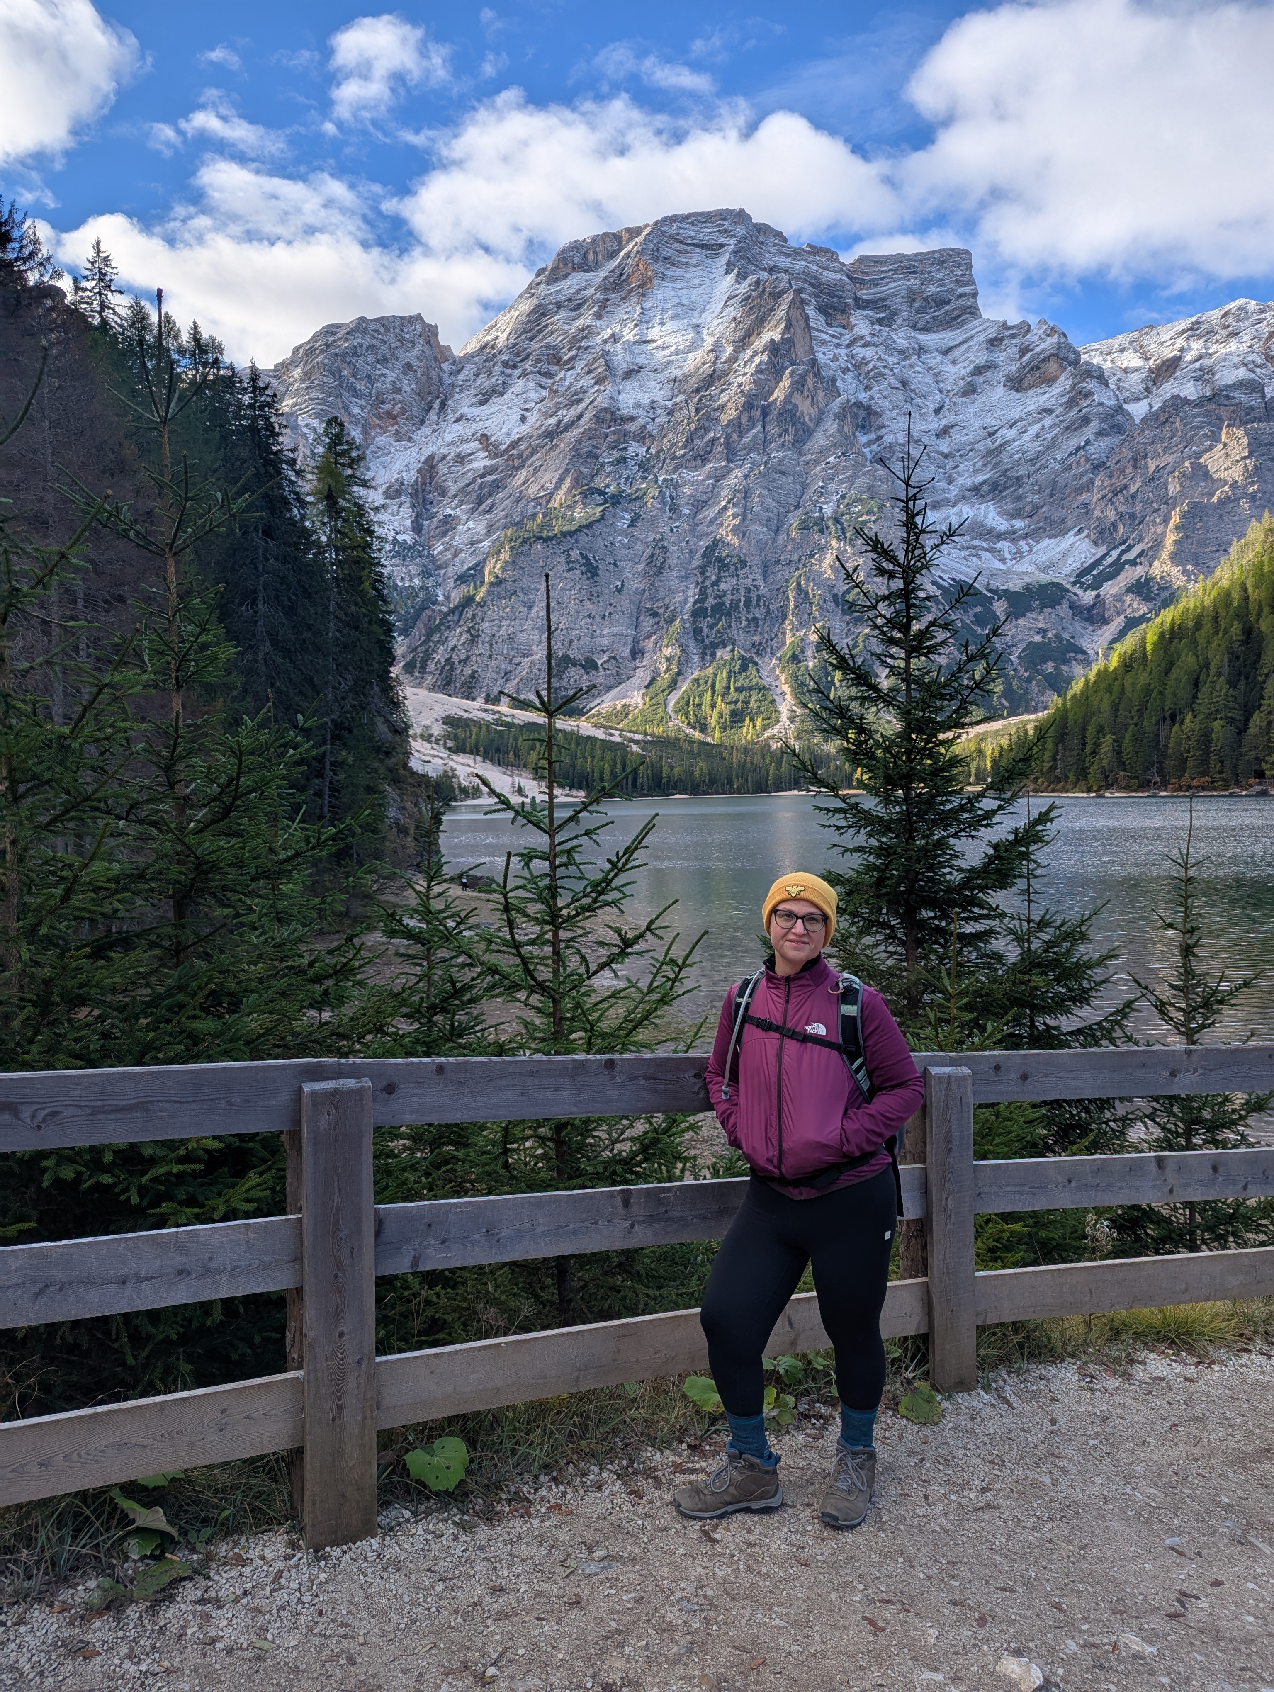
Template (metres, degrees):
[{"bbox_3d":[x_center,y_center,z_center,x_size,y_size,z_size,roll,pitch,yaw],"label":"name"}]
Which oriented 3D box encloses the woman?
[{"bbox_3d":[0.420,0.865,3.005,0.570,1.590,0.500,1,3,23],"label":"woman"}]

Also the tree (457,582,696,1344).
[{"bbox_3d":[-0.246,0.424,4.600,1.100,2.980,1.100,0,3,0],"label":"tree"}]

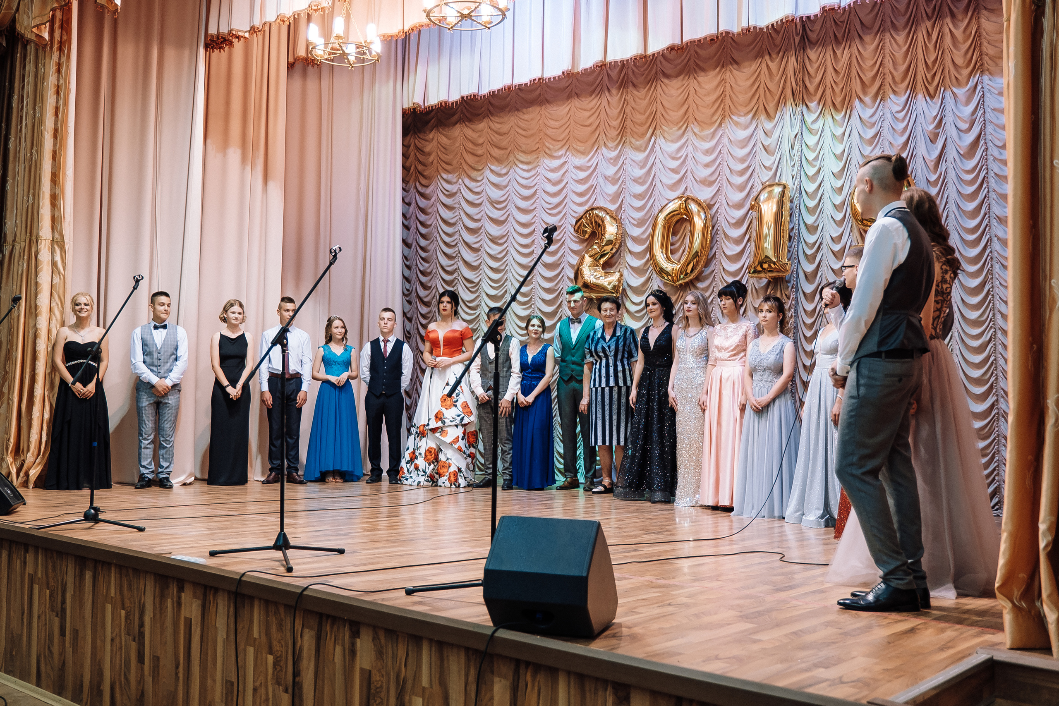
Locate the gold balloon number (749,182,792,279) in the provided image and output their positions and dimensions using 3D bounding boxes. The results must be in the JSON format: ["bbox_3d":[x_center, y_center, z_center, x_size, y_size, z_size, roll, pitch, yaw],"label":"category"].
[{"bbox_3d":[2.002,-1.020,8.330,0.320,0.797,0.160,-2,-3,42],"label":"gold balloon number"}]

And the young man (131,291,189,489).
[{"bbox_3d":[-3.417,0.323,9.250,0.540,1.784,0.340,1,-3,-22],"label":"young man"}]

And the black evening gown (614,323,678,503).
[{"bbox_3d":[0.996,0.479,8.330,0.530,1.451,0.490,-2,-3,38],"label":"black evening gown"}]

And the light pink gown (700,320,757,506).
[{"bbox_3d":[1.547,0.461,7.840,0.450,1.424,0.400,-2,-3,44],"label":"light pink gown"}]

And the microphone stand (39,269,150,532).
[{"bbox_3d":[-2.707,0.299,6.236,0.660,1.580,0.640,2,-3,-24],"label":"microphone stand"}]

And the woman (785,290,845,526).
[{"bbox_3d":[2.009,0.337,6.930,0.500,1.648,0.450,-2,-3,38],"label":"woman"}]

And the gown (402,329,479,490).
[{"bbox_3d":[-0.853,0.504,9.534,0.750,1.508,0.680,0,-3,20],"label":"gown"}]

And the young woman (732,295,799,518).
[{"bbox_3d":[1.777,0.380,7.420,0.530,1.605,0.460,-1,-3,33],"label":"young woman"}]

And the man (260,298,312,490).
[{"bbox_3d":[-2.383,0.349,9.800,0.530,1.797,0.320,1,-3,-16],"label":"man"}]

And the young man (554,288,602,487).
[{"bbox_3d":[0.464,0.316,9.262,0.500,1.888,0.360,-1,-3,25],"label":"young man"}]

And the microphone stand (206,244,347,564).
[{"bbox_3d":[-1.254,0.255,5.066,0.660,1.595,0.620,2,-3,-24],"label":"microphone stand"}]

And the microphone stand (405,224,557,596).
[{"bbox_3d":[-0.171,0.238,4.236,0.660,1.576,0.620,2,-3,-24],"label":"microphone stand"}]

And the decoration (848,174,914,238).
[{"bbox_3d":[2.716,-1.048,7.680,0.460,0.773,0.160,-2,-3,42],"label":"decoration"}]

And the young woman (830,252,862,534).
[{"bbox_3d":[1.977,0.225,6.120,0.380,1.770,0.490,2,-3,-35],"label":"young woman"}]

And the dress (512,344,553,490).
[{"bbox_3d":[0.034,0.588,9.280,0.400,1.338,0.380,-1,-3,24],"label":"dress"}]

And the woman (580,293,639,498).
[{"bbox_3d":[0.709,0.366,8.890,0.510,1.760,0.360,0,-3,22],"label":"woman"}]

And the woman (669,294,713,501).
[{"bbox_3d":[1.280,0.354,8.019,0.410,1.716,0.360,-1,-3,34],"label":"woman"}]

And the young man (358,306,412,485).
[{"bbox_3d":[-1.428,0.410,9.950,0.520,1.714,0.330,1,-2,-5],"label":"young man"}]

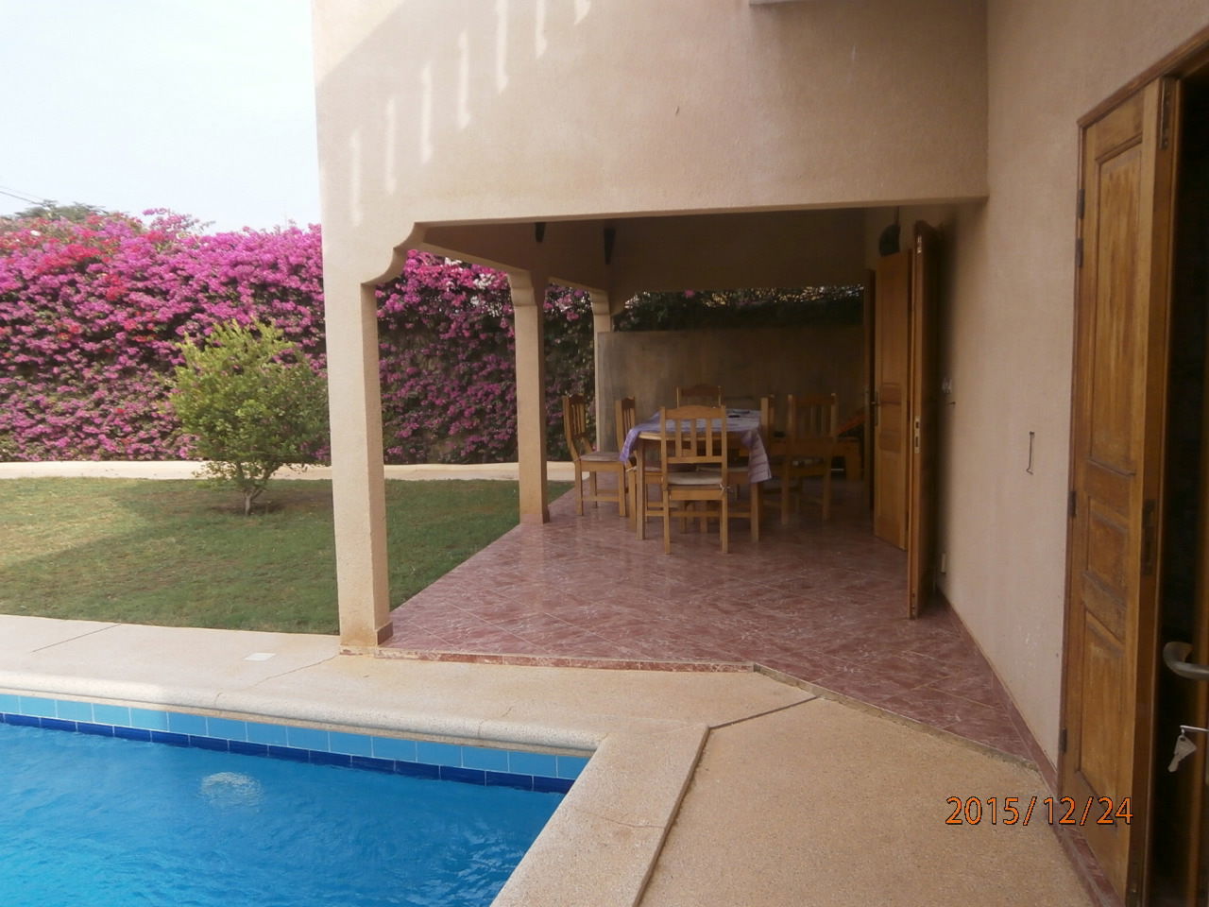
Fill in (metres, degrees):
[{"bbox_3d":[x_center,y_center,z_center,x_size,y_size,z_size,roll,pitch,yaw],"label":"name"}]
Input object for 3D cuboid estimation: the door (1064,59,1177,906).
[{"bbox_3d":[1.440,0.109,2.580,0.048,2.120,0.540,0,6,11],"label":"door"}]

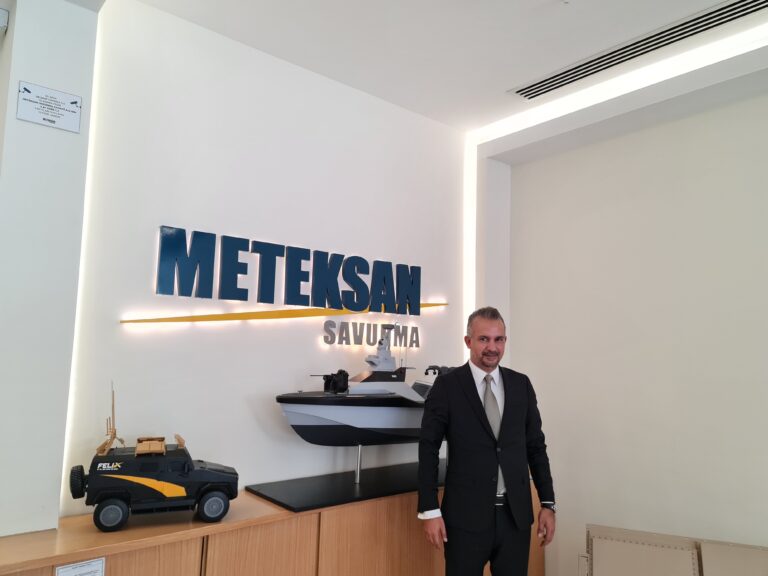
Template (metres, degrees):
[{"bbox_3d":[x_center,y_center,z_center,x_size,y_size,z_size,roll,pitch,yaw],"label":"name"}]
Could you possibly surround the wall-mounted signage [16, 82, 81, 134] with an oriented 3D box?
[{"bbox_3d":[-1.313,-0.713,2.190,0.219,0.157,0.012,6,-8,-40],"label":"wall-mounted signage"}]

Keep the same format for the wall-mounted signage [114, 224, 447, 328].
[{"bbox_3d":[-0.355,0.016,3.080,2.053,0.441,0.050,6,-8,-40],"label":"wall-mounted signage"}]

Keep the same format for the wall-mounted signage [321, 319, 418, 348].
[{"bbox_3d":[-0.059,0.281,3.314,0.739,0.140,0.030,6,-8,-40],"label":"wall-mounted signage"}]

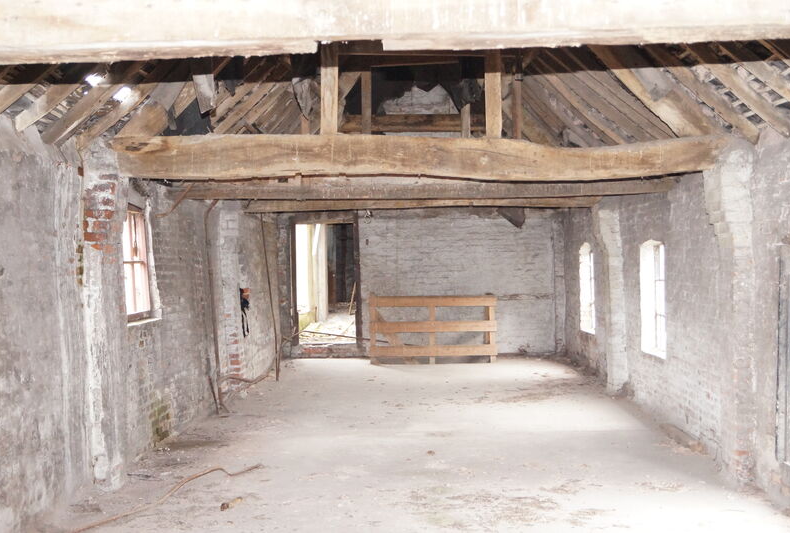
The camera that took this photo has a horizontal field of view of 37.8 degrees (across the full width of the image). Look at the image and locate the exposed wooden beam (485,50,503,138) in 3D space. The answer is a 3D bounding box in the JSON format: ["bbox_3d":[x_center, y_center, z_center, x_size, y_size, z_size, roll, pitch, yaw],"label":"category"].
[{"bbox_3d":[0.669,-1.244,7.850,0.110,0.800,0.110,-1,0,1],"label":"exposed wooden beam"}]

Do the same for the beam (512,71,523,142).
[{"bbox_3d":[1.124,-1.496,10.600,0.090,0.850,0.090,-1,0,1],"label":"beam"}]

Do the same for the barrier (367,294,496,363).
[{"bbox_3d":[0.562,0.940,17.100,1.900,1.000,0.120,-1,0,1],"label":"barrier"}]

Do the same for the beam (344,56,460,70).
[{"bbox_3d":[0.076,-2.364,13.450,1.360,0.140,0.120,-1,0,1],"label":"beam"}]

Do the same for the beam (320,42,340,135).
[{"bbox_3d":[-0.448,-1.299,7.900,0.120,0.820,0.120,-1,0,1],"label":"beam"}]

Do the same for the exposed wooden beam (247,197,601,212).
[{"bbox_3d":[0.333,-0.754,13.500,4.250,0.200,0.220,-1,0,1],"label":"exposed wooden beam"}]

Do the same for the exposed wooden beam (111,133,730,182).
[{"bbox_3d":[0.175,-0.750,7.950,4.250,0.320,0.290,-1,0,1],"label":"exposed wooden beam"}]

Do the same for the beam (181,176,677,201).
[{"bbox_3d":[0.312,-0.749,10.750,4.600,0.210,0.200,-1,0,1],"label":"beam"}]

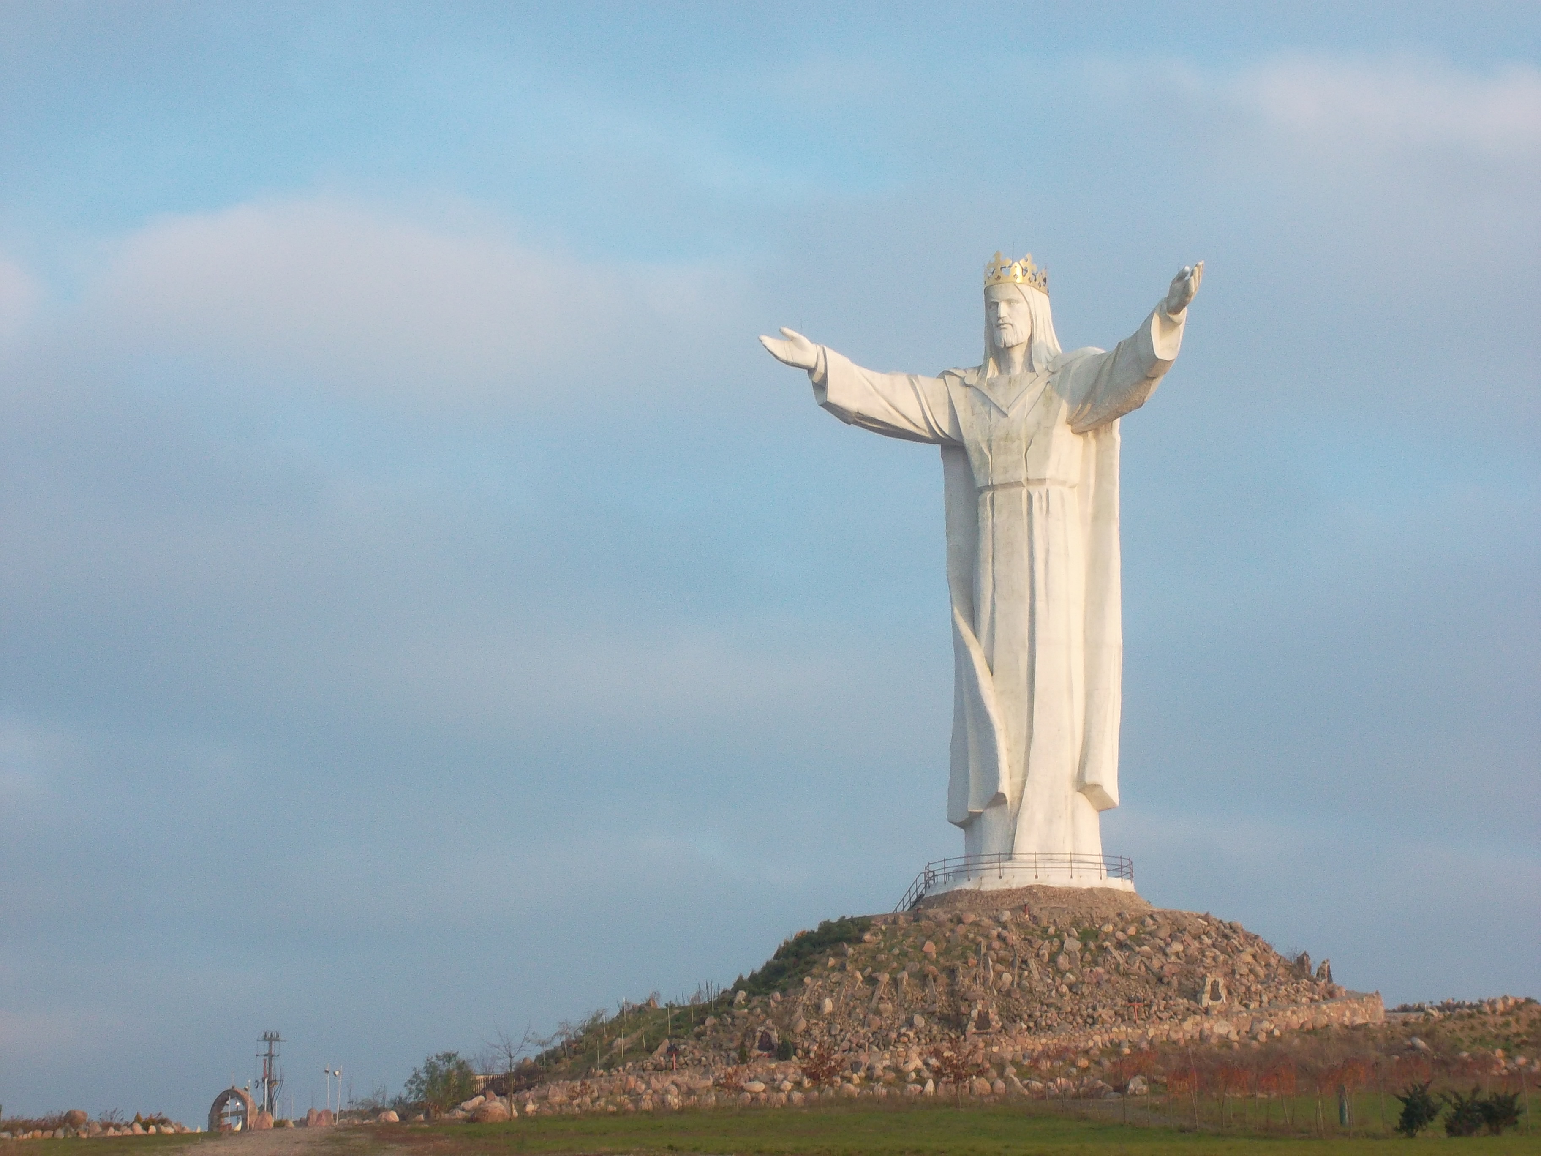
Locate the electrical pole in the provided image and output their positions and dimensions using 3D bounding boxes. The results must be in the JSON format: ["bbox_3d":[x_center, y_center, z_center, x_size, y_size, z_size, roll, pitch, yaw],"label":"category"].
[{"bbox_3d":[-40.082,40.034,300.000,2.400,7.400,0.900,-1,-9,0],"label":"electrical pole"}]

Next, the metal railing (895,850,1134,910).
[{"bbox_3d":[13.043,16.689,198.959,12.546,3.100,10.845,-1,-9,0],"label":"metal railing"}]

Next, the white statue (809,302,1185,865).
[{"bbox_3d":[13.386,-1.320,201.013,26.000,33.800,8.000,-6,-11,29],"label":"white statue"}]

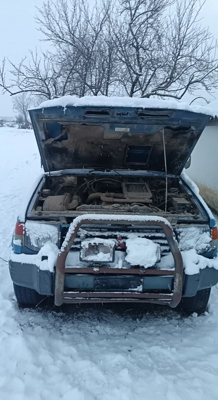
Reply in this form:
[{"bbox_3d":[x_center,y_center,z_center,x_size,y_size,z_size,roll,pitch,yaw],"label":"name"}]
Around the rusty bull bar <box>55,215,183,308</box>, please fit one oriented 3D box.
[{"bbox_3d":[0.071,0.440,1.958,0.867,0.617,0.224,1,15,-1],"label":"rusty bull bar"}]

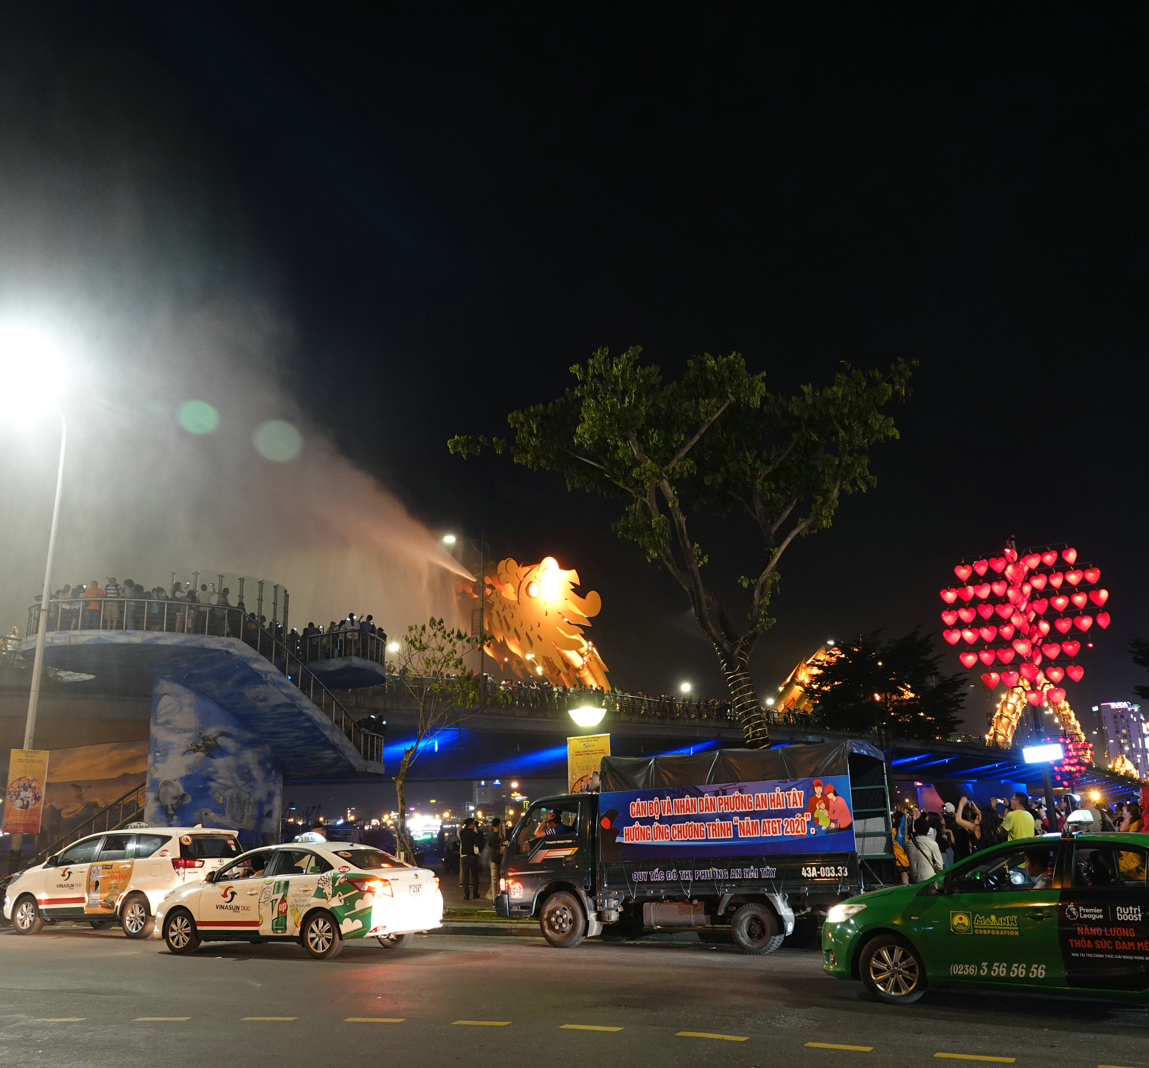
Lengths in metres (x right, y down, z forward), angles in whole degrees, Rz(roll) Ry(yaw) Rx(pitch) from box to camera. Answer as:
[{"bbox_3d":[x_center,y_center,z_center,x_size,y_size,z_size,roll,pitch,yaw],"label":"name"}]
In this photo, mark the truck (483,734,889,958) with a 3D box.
[{"bbox_3d":[1.523,4.453,15.131,5.250,2.570,1.800,-8,-17,24],"label":"truck"}]

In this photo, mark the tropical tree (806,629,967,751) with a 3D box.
[{"bbox_3d":[9.947,6.643,33.376,5.200,7.700,5.200,-1,-15,0],"label":"tropical tree"}]

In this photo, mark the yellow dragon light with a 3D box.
[{"bbox_3d":[-3.110,8.325,95.244,7.500,13.000,12.000,-15,-20,40],"label":"yellow dragon light"}]

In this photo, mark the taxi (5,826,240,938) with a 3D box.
[{"bbox_3d":[-7.903,6.119,18.929,4.740,1.800,1.830,-9,-17,25],"label":"taxi"}]

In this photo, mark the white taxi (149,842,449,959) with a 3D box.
[{"bbox_3d":[-3.984,5.187,15.304,4.410,1.490,1.710,-9,-17,26],"label":"white taxi"}]

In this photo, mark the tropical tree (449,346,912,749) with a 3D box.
[{"bbox_3d":[2.204,1.394,18.068,8.000,10.000,7.200,-1,-15,0],"label":"tropical tree"}]

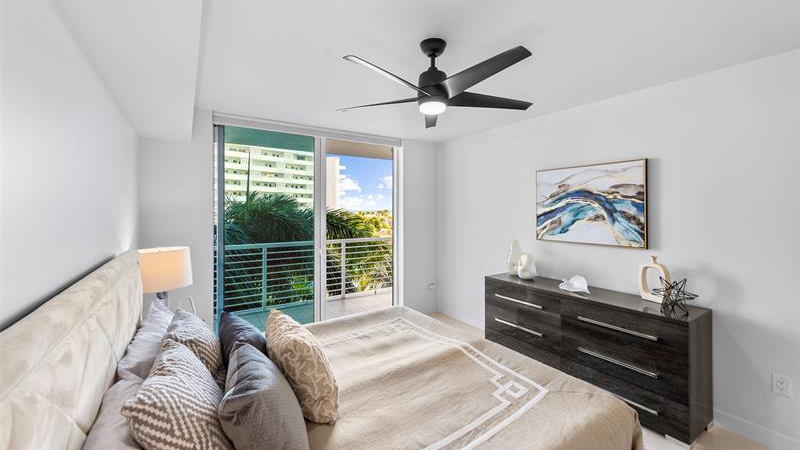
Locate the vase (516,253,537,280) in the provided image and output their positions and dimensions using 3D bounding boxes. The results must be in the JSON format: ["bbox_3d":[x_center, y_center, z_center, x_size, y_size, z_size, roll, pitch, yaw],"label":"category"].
[{"bbox_3d":[1.332,0.435,3.260,0.135,0.265,0.160,-2,3,-35],"label":"vase"}]

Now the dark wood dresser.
[{"bbox_3d":[1.574,0.997,2.798,0.448,0.827,1.658,-2,3,-35],"label":"dark wood dresser"}]

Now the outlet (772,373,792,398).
[{"bbox_3d":[2.434,1.025,1.984,0.010,0.120,0.077,-2,3,-35],"label":"outlet"}]

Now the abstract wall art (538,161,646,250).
[{"bbox_3d":[1.735,-0.188,2.916,0.045,0.722,0.942,-2,3,-35],"label":"abstract wall art"}]

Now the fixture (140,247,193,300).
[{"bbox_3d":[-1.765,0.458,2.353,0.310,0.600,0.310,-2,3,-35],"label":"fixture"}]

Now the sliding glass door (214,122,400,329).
[{"bbox_3d":[-0.913,0.157,3.725,2.200,2.410,0.120,-2,3,-35],"label":"sliding glass door"}]

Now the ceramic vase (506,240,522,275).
[{"bbox_3d":[1.258,0.359,3.401,0.120,0.375,0.140,-2,3,-35],"label":"ceramic vase"}]

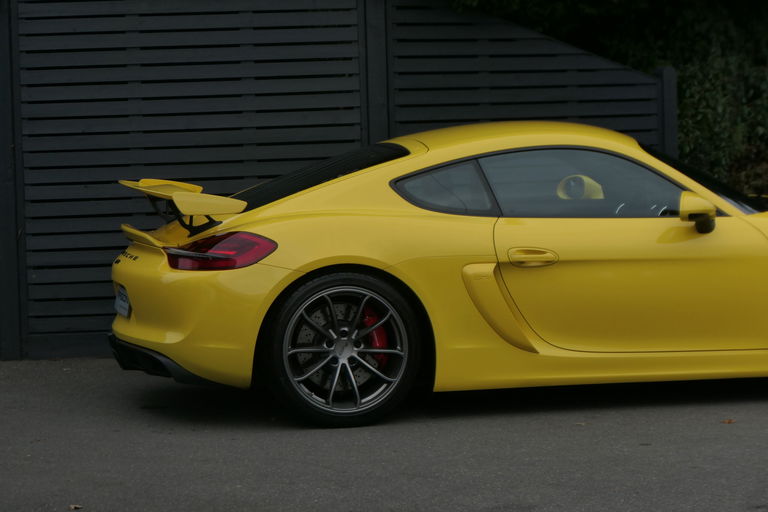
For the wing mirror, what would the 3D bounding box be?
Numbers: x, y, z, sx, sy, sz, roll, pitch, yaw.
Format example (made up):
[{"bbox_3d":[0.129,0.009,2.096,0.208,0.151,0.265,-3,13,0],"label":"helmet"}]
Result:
[{"bbox_3d":[1.336,-0.192,11.493,0.175,0.185,0.230,-2,4,-12],"label":"wing mirror"}]

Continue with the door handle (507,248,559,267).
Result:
[{"bbox_3d":[0.639,0.005,11.360,0.225,0.075,0.050,-2,4,-12],"label":"door handle"}]

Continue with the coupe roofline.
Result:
[{"bbox_3d":[0.595,-0.545,12.205,1.190,0.140,1.120,-2,4,-12],"label":"coupe roofline"}]

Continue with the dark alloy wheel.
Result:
[{"bbox_3d":[-0.188,0.388,11.340,0.680,0.680,0.300,-2,4,-12],"label":"dark alloy wheel"}]

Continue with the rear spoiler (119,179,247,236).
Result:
[{"bbox_3d":[-0.942,-0.218,11.905,0.450,0.225,1.360,-2,4,-12],"label":"rear spoiler"}]

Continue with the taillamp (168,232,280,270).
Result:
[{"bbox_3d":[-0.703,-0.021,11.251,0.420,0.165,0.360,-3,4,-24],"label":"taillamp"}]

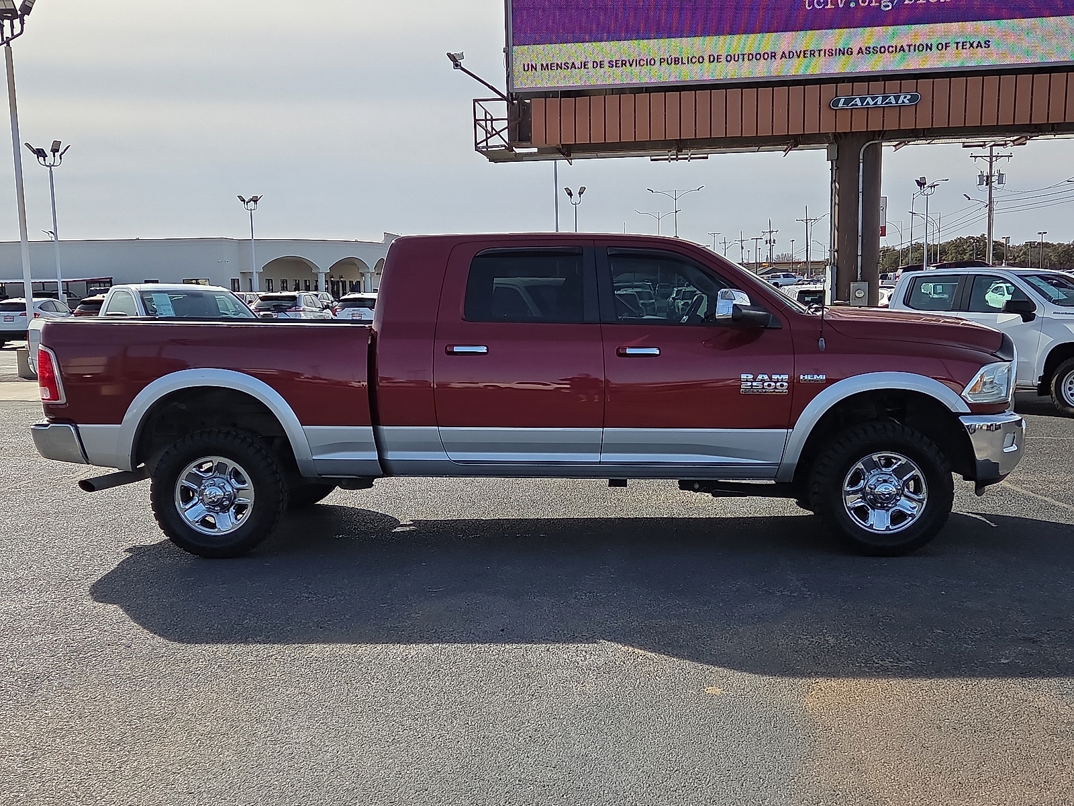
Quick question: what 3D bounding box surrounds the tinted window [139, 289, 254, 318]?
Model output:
[{"bbox_3d":[-4.614,-1.344,14.800,0.400,0.450,1.500,6,10,44],"label":"tinted window"}]

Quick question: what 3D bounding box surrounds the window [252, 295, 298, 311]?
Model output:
[{"bbox_3d":[-8.397,-3.205,35.000,1.400,0.500,0.300,-1,7,3],"label":"window"}]

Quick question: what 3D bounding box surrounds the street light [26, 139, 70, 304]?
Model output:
[{"bbox_3d":[-20.402,-7.411,46.000,1.850,7.400,1.400,-1,7,0],"label":"street light"}]

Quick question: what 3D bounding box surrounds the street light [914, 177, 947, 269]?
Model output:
[{"bbox_3d":[23.713,-10.123,66.000,1.700,7.300,1.400,-1,7,0],"label":"street light"}]

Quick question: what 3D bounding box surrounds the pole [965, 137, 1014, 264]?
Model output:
[{"bbox_3d":[33.380,-14.063,80.000,3.300,11.200,1.000,0,7,4],"label":"pole"}]

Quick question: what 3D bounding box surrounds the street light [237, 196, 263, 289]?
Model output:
[{"bbox_3d":[-21.479,-12.070,82.000,1.850,7.400,1.400,-1,7,0],"label":"street light"}]

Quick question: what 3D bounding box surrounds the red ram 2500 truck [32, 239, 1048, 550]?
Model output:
[{"bbox_3d":[-0.024,-0.143,7.503,6.300,1.990,2.100,-1,5,2],"label":"red ram 2500 truck"}]

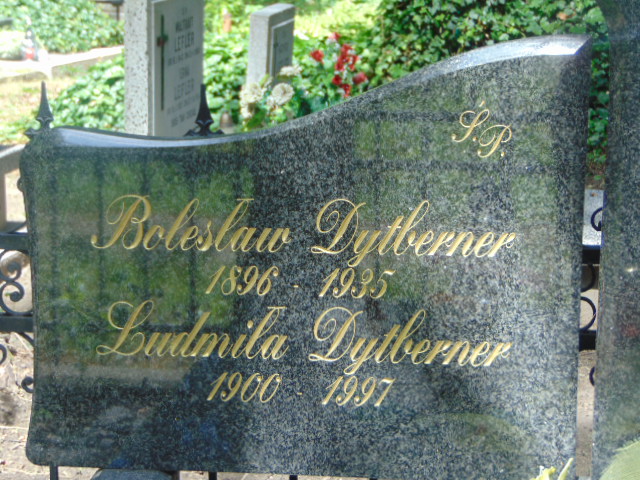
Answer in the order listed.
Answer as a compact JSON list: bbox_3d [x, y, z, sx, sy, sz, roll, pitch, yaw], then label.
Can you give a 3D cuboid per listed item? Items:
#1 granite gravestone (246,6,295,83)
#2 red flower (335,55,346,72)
[{"bbox_3d":[-0.226,-0.832,9.067,0.090,0.420,0.320,9,17,18],"label":"granite gravestone"},{"bbox_3d":[0.088,-0.760,8.600,0.053,0.076,0.050,0,15,0],"label":"red flower"}]

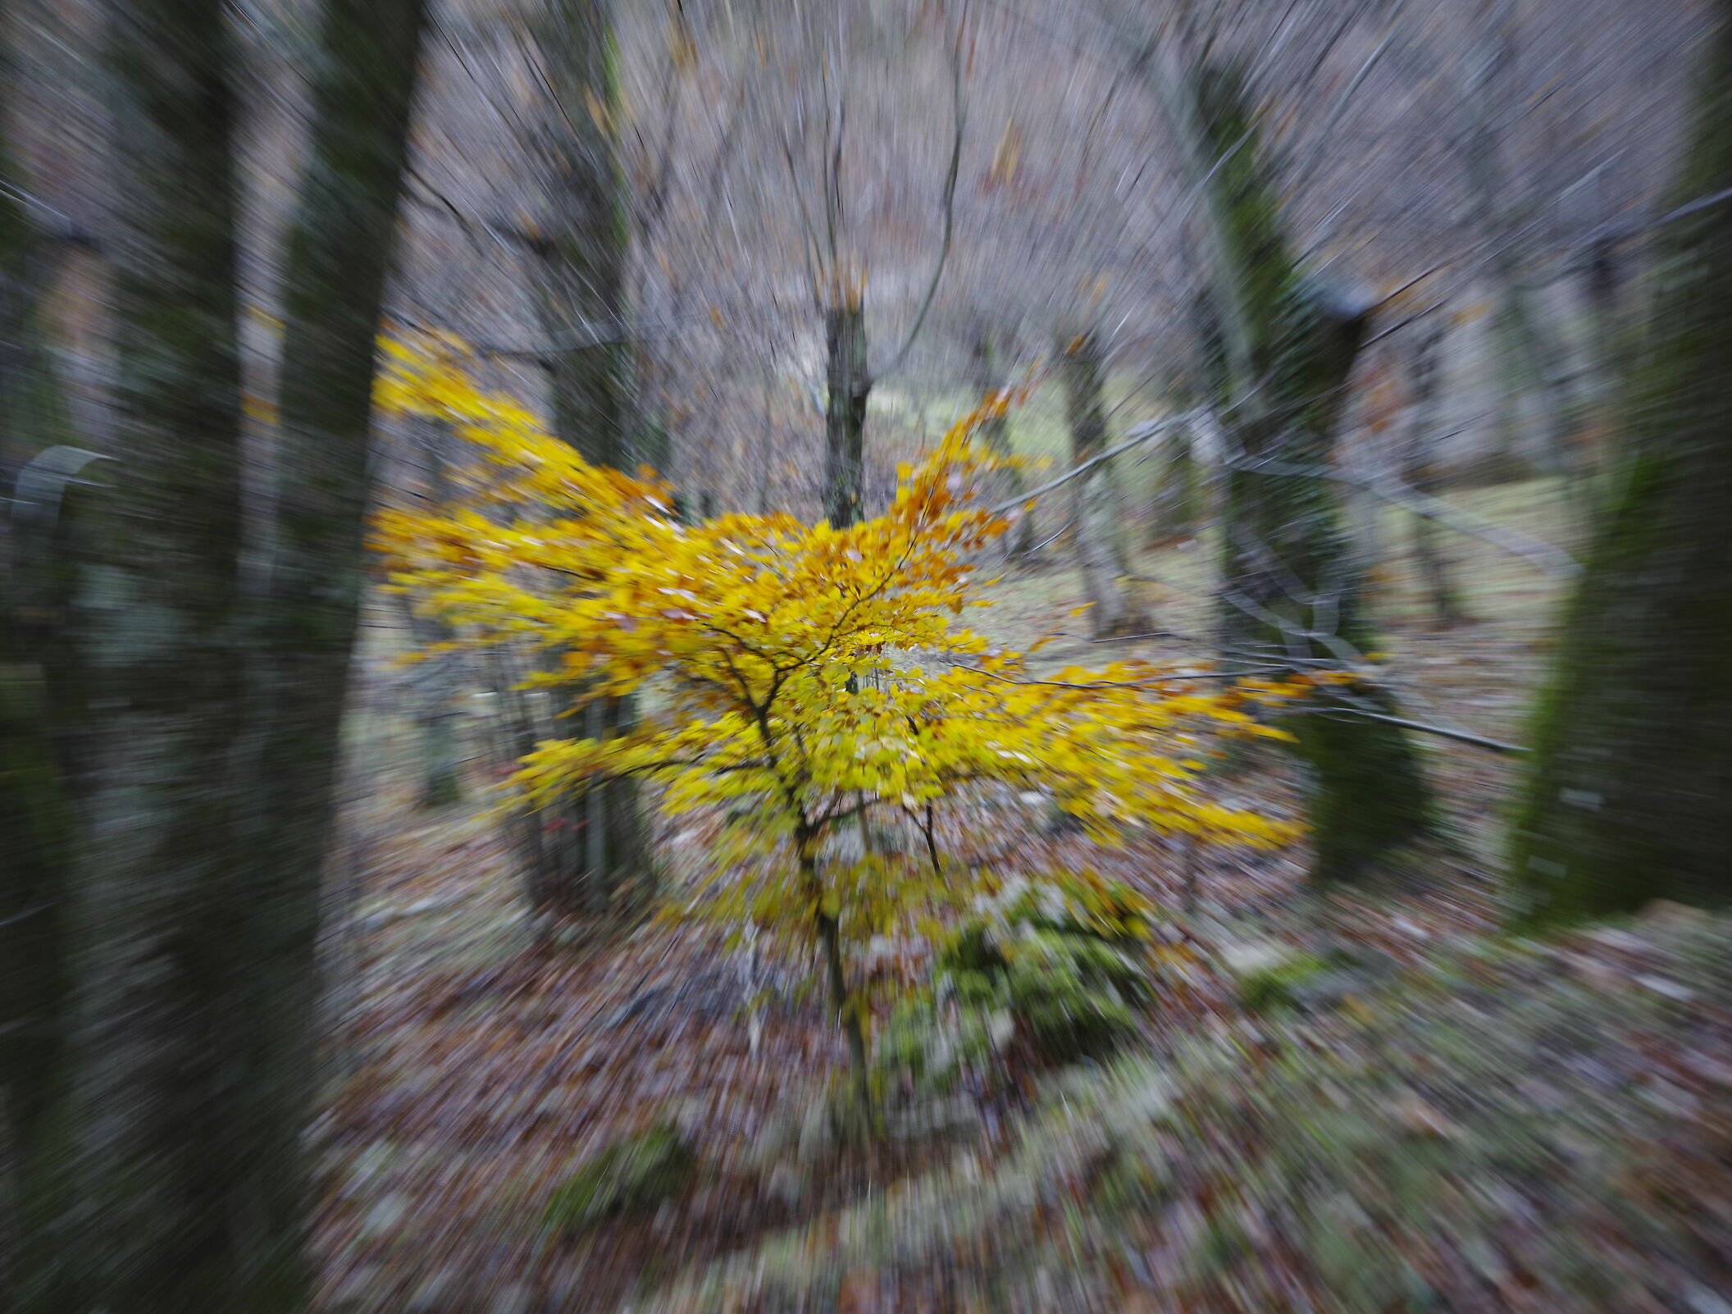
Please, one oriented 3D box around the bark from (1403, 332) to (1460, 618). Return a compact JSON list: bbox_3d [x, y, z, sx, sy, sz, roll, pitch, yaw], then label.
[{"bbox_3d":[3.904,-1.245,27.500,0.318,2.055,0.297,-3,3,0],"label":"bark"}]

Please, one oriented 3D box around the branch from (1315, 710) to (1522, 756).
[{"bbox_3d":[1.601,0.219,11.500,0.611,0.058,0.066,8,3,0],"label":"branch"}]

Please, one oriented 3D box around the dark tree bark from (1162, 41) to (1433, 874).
[{"bbox_3d":[1.729,-0.749,16.000,0.924,3.267,0.678,-6,3,0],"label":"dark tree bark"}]

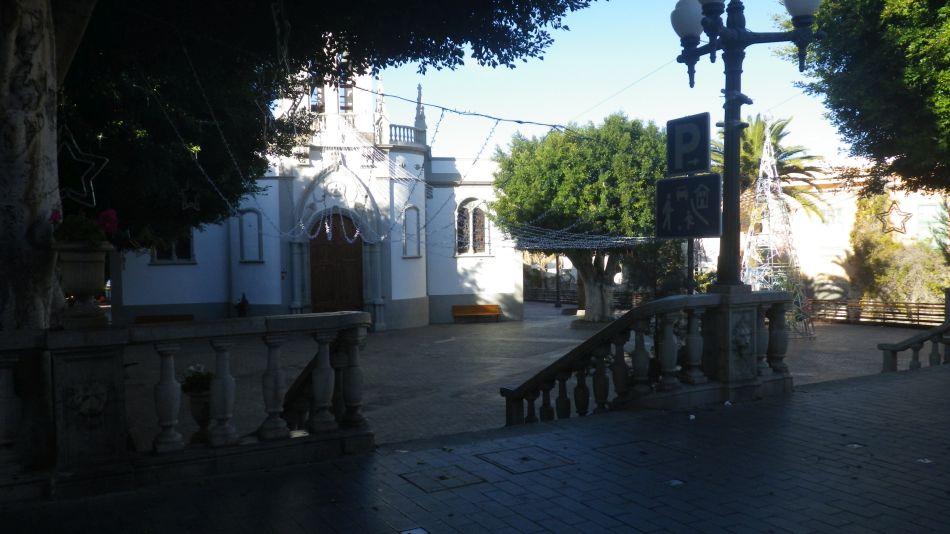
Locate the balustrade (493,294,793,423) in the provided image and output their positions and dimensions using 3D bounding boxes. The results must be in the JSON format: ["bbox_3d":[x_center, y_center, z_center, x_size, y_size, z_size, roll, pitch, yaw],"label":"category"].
[{"bbox_3d":[1.712,1.170,7.727,2.049,1.900,2.531,-2,3,-26],"label":"balustrade"}]

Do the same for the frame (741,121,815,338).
[{"bbox_3d":[9.408,-1.294,22.433,2.850,6.672,2.850,-2,3,-26],"label":"frame"}]

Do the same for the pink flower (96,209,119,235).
[{"bbox_3d":[-2.397,-0.297,4.600,0.145,0.165,0.145,-2,3,-26],"label":"pink flower"}]

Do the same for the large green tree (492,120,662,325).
[{"bbox_3d":[4.182,-1.645,25.113,6.900,7.499,6.700,-1,3,0],"label":"large green tree"}]

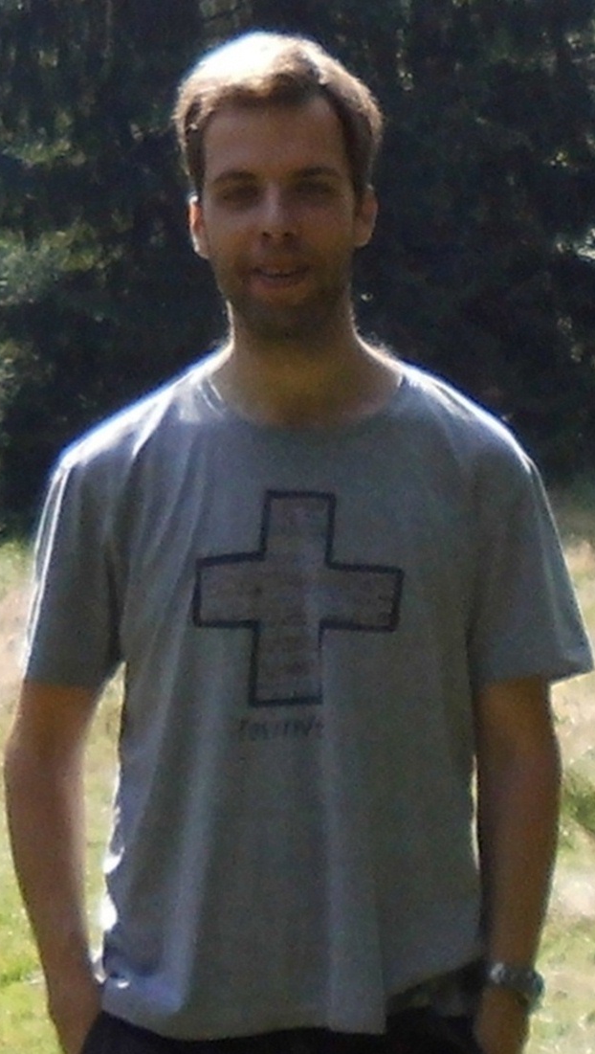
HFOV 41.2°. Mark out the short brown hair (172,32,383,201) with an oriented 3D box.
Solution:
[{"bbox_3d":[-0.019,-0.350,0.735,0.188,0.190,0.210,1,10,5],"label":"short brown hair"}]

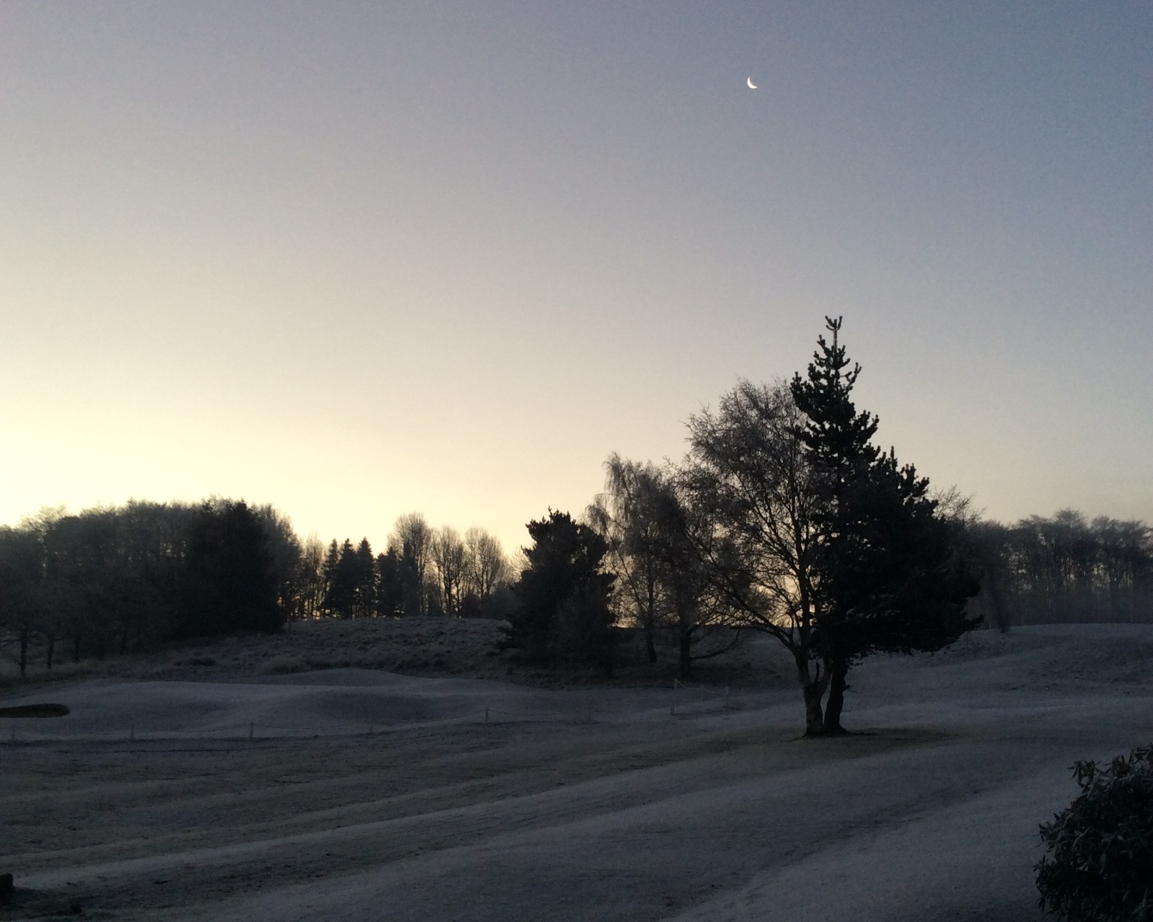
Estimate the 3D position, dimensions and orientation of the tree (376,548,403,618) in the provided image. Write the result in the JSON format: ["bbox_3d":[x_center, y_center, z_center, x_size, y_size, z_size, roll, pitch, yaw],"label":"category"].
[{"bbox_3d":[-17.004,11.118,129.557,2.520,6.560,2.450,0,-6,0],"label":"tree"}]

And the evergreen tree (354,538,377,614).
[{"bbox_3d":[-19.259,10.681,129.605,2.190,7.430,2.130,0,-6,0],"label":"evergreen tree"}]

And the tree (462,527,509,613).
[{"bbox_3d":[-8.742,10.643,137.656,4.550,8.600,4.410,0,-6,0],"label":"tree"}]

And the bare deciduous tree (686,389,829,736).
[{"bbox_3d":[4.556,2.242,33.957,3.970,8.460,3.850,0,-6,0],"label":"bare deciduous tree"}]

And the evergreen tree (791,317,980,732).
[{"bbox_3d":[7.377,1.462,34.041,4.520,9.980,4.390,0,-6,0],"label":"evergreen tree"}]

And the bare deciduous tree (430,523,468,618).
[{"bbox_3d":[-12.297,10.584,137.663,3.500,8.950,3.390,0,-6,0],"label":"bare deciduous tree"}]

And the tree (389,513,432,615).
[{"bbox_3d":[-16.094,9.945,137.732,4.310,10.000,4.190,0,-6,0],"label":"tree"}]

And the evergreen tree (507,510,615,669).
[{"bbox_3d":[-0.625,5.098,56.782,4.280,6.320,4.150,0,-6,0],"label":"evergreen tree"}]

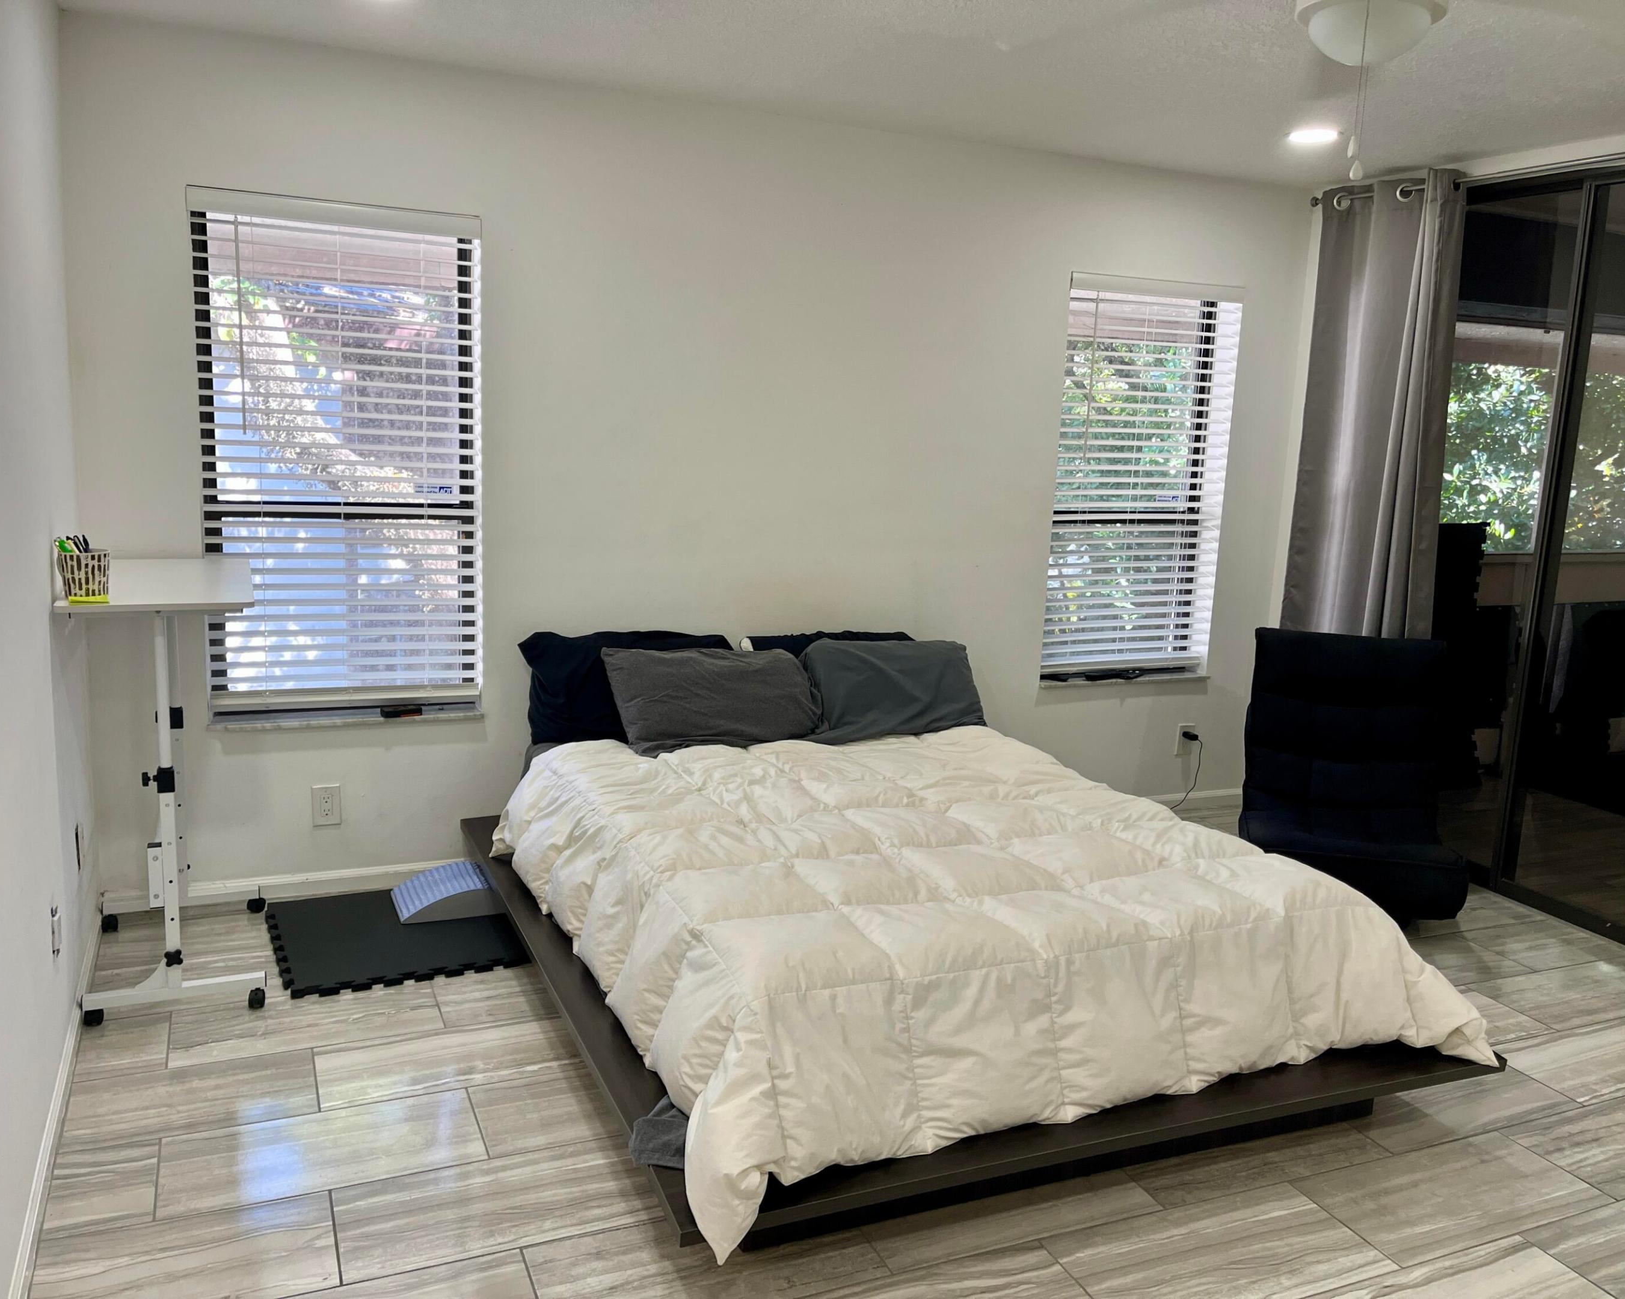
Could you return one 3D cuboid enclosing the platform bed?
[{"bbox_3d":[0.189,0.806,3.465,1.847,0.204,2.233,-2,11,-23],"label":"platform bed"}]

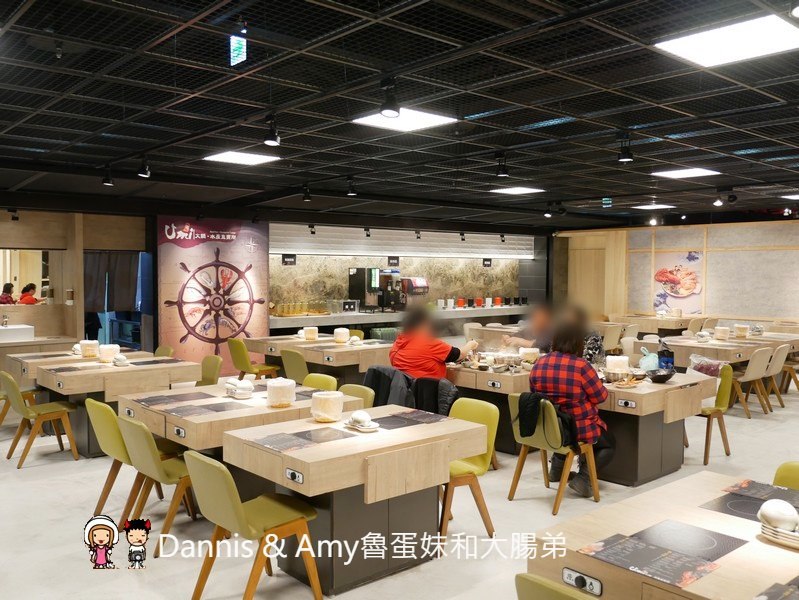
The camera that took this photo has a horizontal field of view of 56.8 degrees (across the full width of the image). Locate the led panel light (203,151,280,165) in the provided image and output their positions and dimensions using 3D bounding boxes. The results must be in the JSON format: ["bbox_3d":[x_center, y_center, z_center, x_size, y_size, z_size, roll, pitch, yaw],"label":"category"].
[{"bbox_3d":[-1.526,-1.365,7.163,0.580,0.040,0.580,-2,3,-42],"label":"led panel light"}]

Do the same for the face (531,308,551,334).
[{"bbox_3d":[1.492,0.200,7.776,0.200,0.250,0.170,-2,3,-41],"label":"face"}]

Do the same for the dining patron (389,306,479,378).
[{"bbox_3d":[0.394,0.732,6.423,0.780,1.300,0.580,-2,3,-42],"label":"dining patron"}]

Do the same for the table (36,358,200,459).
[{"bbox_3d":[-2.577,0.986,6.887,1.250,0.750,0.830,-2,3,-42],"label":"table"}]

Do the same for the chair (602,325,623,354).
[{"bbox_3d":[3.129,0.780,11.559,0.450,0.790,0.540,-2,3,-42],"label":"chair"}]

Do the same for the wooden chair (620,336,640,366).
[{"bbox_3d":[3.139,0.871,9.351,0.450,0.790,0.540,-2,3,-42],"label":"wooden chair"}]

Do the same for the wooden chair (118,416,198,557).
[{"bbox_3d":[-1.344,1.063,4.476,0.530,0.770,0.460,-2,3,-42],"label":"wooden chair"}]

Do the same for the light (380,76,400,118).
[{"bbox_3d":[-0.051,-1.121,4.090,0.120,0.240,0.110,0,2,0],"label":"light"}]

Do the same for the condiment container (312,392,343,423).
[{"bbox_3d":[-0.421,0.633,4.354,0.180,0.155,0.180,0,2,0],"label":"condiment container"}]

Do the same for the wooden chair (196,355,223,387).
[{"bbox_3d":[-2.065,0.952,7.224,0.510,0.780,0.460,-2,3,-41],"label":"wooden chair"}]

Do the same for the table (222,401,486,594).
[{"bbox_3d":[-0.226,1.094,4.108,1.219,0.750,0.814,-2,3,-42],"label":"table"}]

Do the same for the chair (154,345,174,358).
[{"bbox_3d":[-2.872,0.925,8.340,0.530,0.770,0.460,-2,3,-42],"label":"chair"}]

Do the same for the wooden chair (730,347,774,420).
[{"bbox_3d":[3.961,0.941,8.630,0.460,0.770,0.530,-2,3,-42],"label":"wooden chair"}]

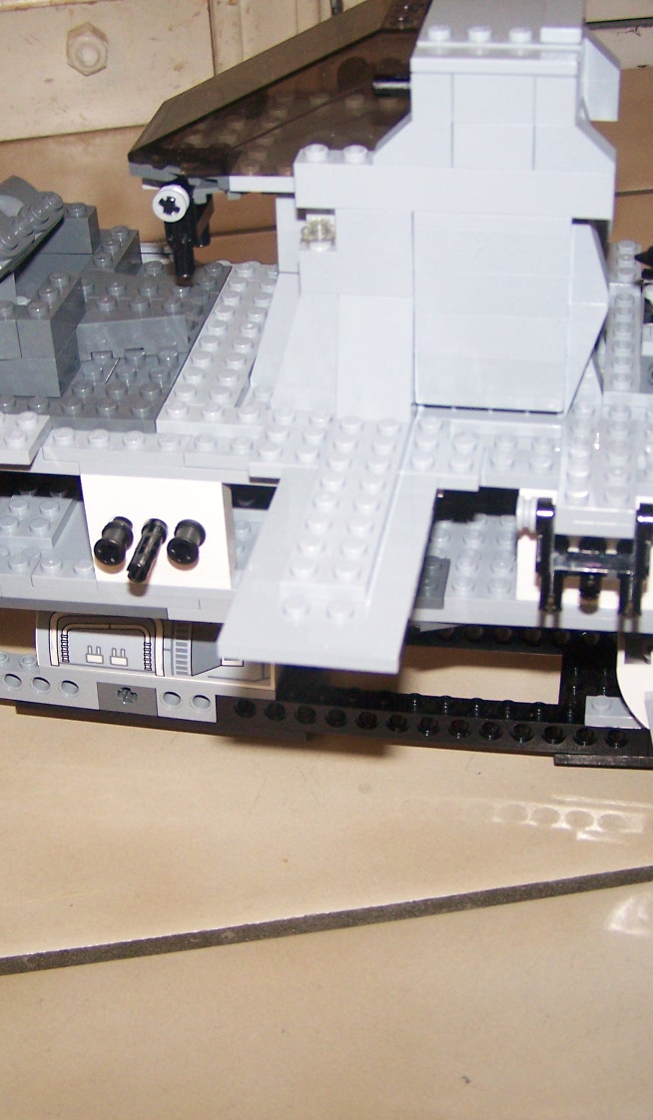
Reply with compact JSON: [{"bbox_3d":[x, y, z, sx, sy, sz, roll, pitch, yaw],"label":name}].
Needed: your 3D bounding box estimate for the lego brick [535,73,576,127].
[{"bbox_3d":[0.045,-0.091,0.318,0.008,0.010,0.008,4,36,9],"label":"lego brick"}]

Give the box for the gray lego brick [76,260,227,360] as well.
[{"bbox_3d":[-0.043,-0.059,0.392,0.026,0.010,0.035,4,36,9],"label":"gray lego brick"}]

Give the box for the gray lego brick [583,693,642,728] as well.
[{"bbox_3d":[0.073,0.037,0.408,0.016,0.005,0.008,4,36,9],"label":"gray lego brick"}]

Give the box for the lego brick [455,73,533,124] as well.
[{"bbox_3d":[0.033,-0.090,0.317,0.016,0.010,0.008,4,36,9],"label":"lego brick"}]

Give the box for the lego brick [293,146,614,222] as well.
[{"bbox_3d":[0.026,-0.076,0.329,0.064,0.010,0.008,4,36,9],"label":"lego brick"}]

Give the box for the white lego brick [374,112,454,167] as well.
[{"bbox_3d":[0.017,-0.084,0.325,0.016,0.010,0.008,4,36,9],"label":"white lego brick"}]

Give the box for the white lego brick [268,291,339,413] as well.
[{"bbox_3d":[-0.004,-0.047,0.357,0.016,0.029,0.009,4,36,9],"label":"white lego brick"}]

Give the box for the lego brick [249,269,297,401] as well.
[{"bbox_3d":[-0.009,-0.054,0.373,0.016,0.029,0.009,4,36,9],"label":"lego brick"}]

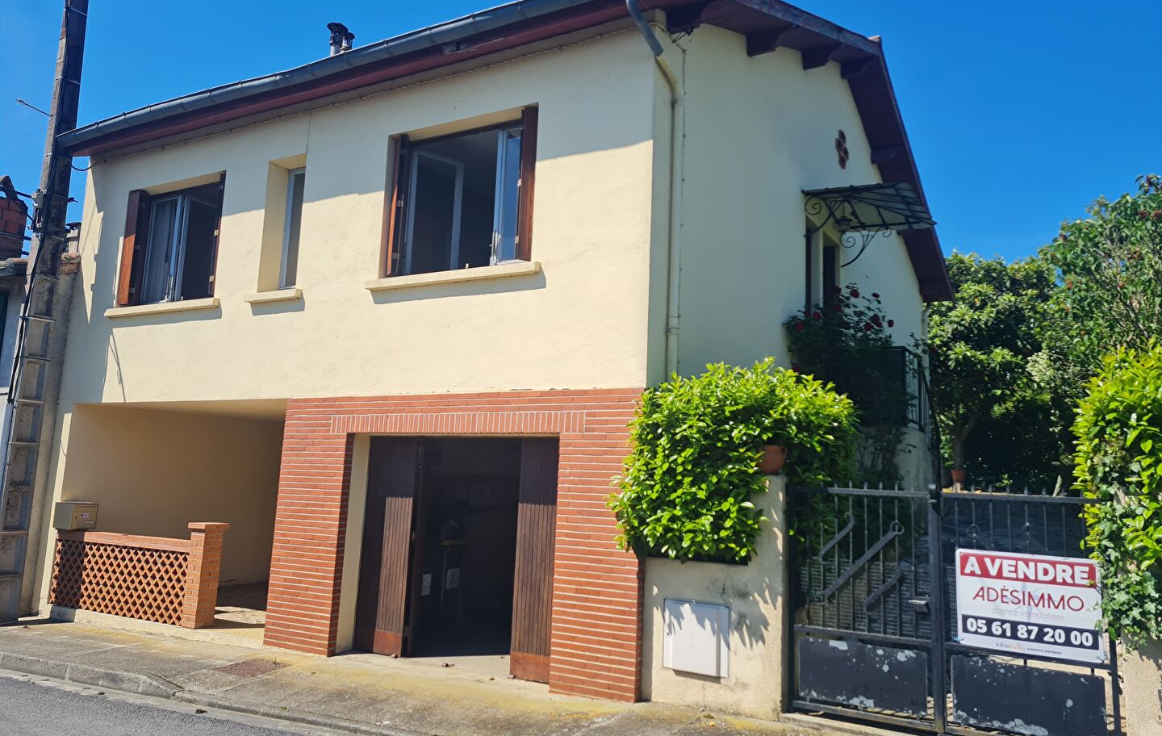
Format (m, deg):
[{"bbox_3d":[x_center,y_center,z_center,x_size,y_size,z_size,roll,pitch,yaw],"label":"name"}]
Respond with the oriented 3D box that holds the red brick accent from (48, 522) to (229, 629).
[{"bbox_3d":[-4.915,2.190,9.588,2.567,1.042,0.310,-2,-10,28],"label":"red brick accent"}]

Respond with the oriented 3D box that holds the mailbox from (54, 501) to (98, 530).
[{"bbox_3d":[-5.857,1.721,10.120,0.353,0.287,0.279,-2,-10,28],"label":"mailbox"}]

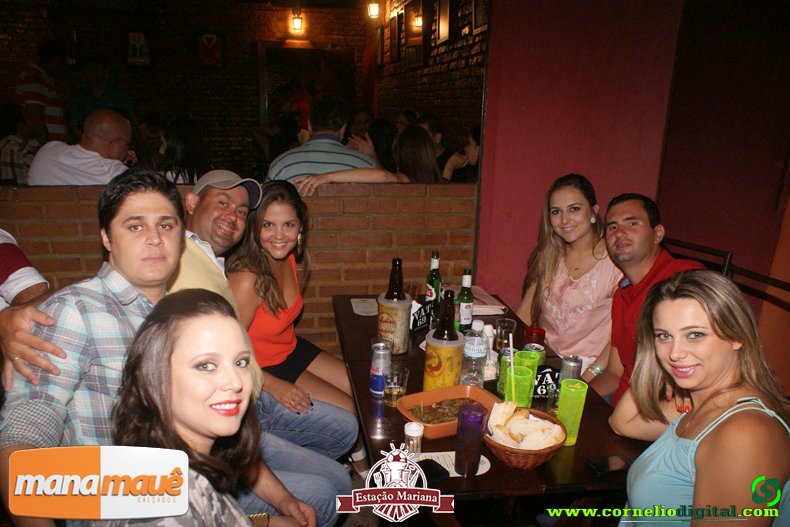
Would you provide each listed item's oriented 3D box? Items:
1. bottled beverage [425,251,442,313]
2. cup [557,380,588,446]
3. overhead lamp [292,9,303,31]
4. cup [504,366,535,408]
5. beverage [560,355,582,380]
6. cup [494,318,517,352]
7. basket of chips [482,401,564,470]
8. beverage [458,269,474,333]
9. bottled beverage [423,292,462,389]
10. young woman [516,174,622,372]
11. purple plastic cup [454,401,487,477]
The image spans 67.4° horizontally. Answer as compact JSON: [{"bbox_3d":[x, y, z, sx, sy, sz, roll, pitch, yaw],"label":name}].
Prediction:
[{"bbox_3d":[0.153,0.064,2.329,0.060,0.222,0.060,-1,16,-10],"label":"bottled beverage"},{"bbox_3d":[0.416,0.353,1.398,0.064,0.145,0.064,2,14,0],"label":"cup"},{"bbox_3d":[-1.275,-3.191,7.750,0.130,0.270,0.140,-1,16,-10],"label":"overhead lamp"},{"bbox_3d":[0.306,0.340,1.480,0.063,0.153,0.063,2,15,0],"label":"cup"},{"bbox_3d":[0.467,0.315,1.580,0.054,0.135,0.054,2,14,0],"label":"beverage"},{"bbox_3d":[0.362,0.239,1.965,0.069,0.092,0.069,2,15,0],"label":"cup"},{"bbox_3d":[0.297,0.406,1.360,0.186,0.090,0.186,-1,16,-10],"label":"basket of chips"},{"bbox_3d":[0.250,0.132,2.090,0.058,0.225,0.058,2,14,0],"label":"beverage"},{"bbox_3d":[0.138,0.219,1.583,0.104,0.295,0.104,2,14,0],"label":"bottled beverage"},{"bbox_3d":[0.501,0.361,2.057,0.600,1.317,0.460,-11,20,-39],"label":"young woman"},{"bbox_3d":[0.166,0.387,1.296,0.063,0.153,0.063,2,15,0],"label":"purple plastic cup"}]

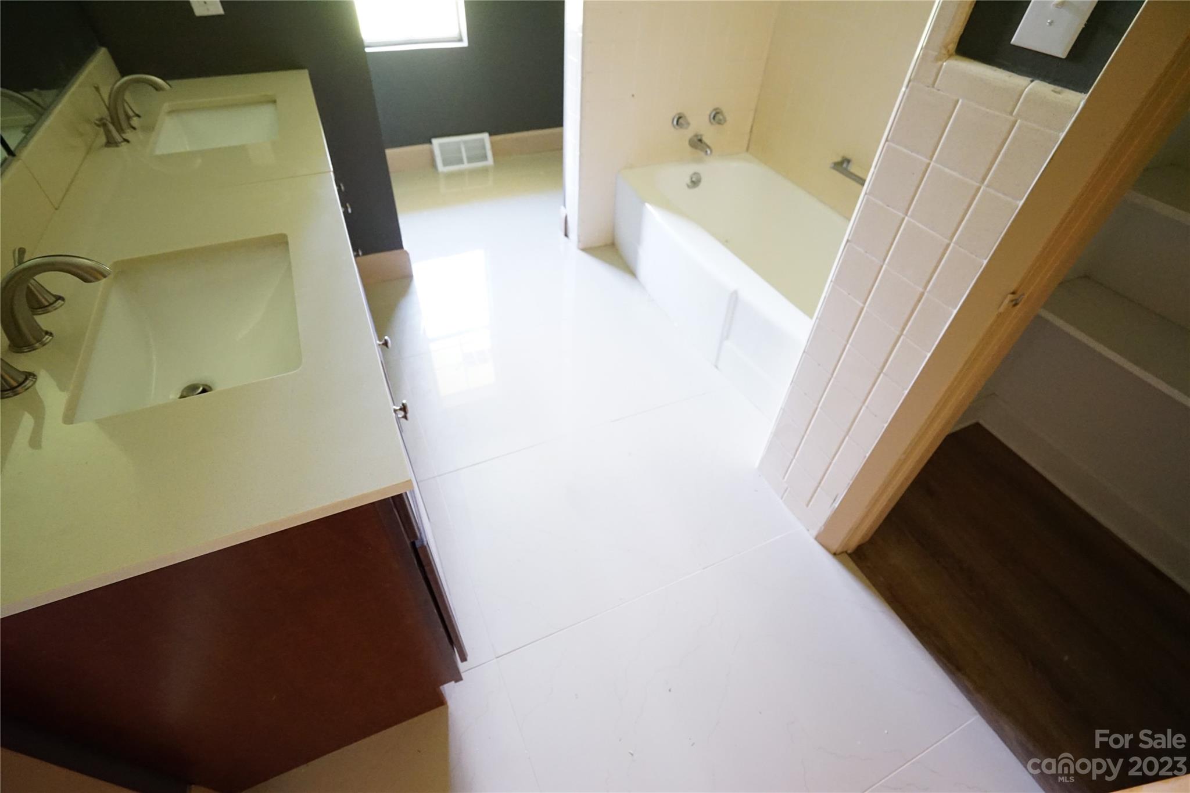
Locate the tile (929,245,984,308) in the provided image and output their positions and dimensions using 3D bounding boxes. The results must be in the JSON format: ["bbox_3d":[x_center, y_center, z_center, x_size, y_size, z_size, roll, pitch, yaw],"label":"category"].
[{"bbox_3d":[0.699,-0.231,1.024,0.010,0.108,0.068,-16,47,-19],"label":"tile"}]

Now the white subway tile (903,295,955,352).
[{"bbox_3d":[0.695,-0.152,1.101,0.010,0.108,0.068,-16,47,-19],"label":"white subway tile"}]

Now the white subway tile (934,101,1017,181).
[{"bbox_3d":[0.662,-0.444,0.923,0.009,0.107,0.107,-16,47,-18],"label":"white subway tile"}]

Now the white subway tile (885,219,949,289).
[{"bbox_3d":[0.655,-0.287,1.073,0.009,0.107,0.107,-16,47,-18],"label":"white subway tile"}]

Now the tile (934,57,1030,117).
[{"bbox_3d":[0.656,-0.526,0.892,0.021,0.049,0.157,-16,47,-18],"label":"tile"}]

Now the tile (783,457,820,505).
[{"bbox_3d":[0.636,0.262,1.615,0.010,0.108,0.108,-16,47,-19],"label":"tile"}]

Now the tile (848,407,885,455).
[{"bbox_3d":[0.683,0.084,1.327,0.010,0.108,0.069,-16,47,-18],"label":"tile"}]

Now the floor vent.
[{"bbox_3d":[-0.894,-1.650,3.559,0.375,0.186,0.090,-16,47,-18],"label":"floor vent"}]

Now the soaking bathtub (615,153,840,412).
[{"bbox_3d":[0.739,-0.564,2.365,0.820,0.394,1.560,-16,47,-18],"label":"soaking bathtub"}]

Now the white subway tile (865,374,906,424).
[{"bbox_3d":[0.686,0.005,1.251,0.010,0.108,0.069,-16,47,-18],"label":"white subway tile"}]

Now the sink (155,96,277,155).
[{"bbox_3d":[-1.101,-0.741,1.617,0.335,0.165,0.480,-16,47,-18],"label":"sink"}]

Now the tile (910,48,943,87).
[{"bbox_3d":[0.613,-0.597,0.963,0.010,0.056,0.050,-16,47,-18],"label":"tile"}]

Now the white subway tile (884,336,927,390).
[{"bbox_3d":[0.690,-0.073,1.175,0.010,0.108,0.069,-16,47,-18],"label":"white subway tile"}]

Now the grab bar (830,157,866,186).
[{"bbox_3d":[1.143,-0.891,2.195,0.065,0.050,0.400,-16,47,-18],"label":"grab bar"}]

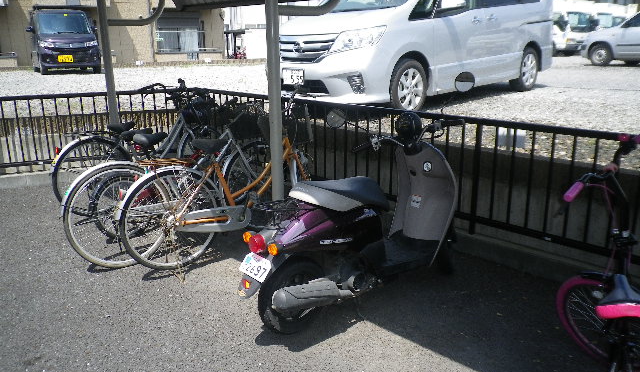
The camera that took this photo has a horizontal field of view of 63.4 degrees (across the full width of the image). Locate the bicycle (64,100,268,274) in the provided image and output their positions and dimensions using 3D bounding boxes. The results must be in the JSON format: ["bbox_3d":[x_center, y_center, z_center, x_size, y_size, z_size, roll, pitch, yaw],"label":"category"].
[{"bbox_3d":[-0.893,-0.061,3.709,1.800,1.070,0.570,-12,19,-37],"label":"bicycle"}]

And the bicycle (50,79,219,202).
[{"bbox_3d":[-1.569,-0.372,4.832,1.800,1.100,0.570,-13,20,-40],"label":"bicycle"}]

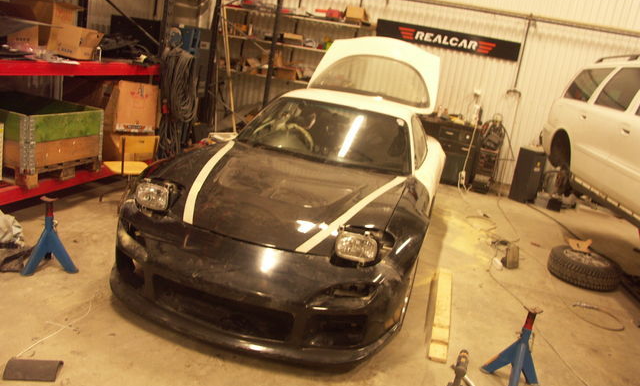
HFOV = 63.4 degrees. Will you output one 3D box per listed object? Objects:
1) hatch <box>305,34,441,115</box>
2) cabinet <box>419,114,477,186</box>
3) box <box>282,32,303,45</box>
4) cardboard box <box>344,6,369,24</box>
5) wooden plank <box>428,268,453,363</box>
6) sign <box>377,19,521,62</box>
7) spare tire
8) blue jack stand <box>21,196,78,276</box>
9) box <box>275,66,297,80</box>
[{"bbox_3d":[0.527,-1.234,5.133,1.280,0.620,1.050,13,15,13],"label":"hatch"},{"bbox_3d":[1.843,-0.636,7.808,0.950,0.900,0.500,13,15,13],"label":"cabinet"},{"bbox_3d":[-0.420,-2.414,8.109,0.330,0.170,0.280,13,15,13],"label":"box"},{"bbox_3d":[0.536,-2.671,7.784,0.330,0.240,0.280,13,15,13],"label":"cardboard box"},{"bbox_3d":[0.839,0.785,3.516,0.105,0.080,1.276,13,15,12],"label":"wooden plank"},{"bbox_3d":[1.870,-2.259,7.650,2.090,0.275,0.030,13,15,13],"label":"sign"},{"bbox_3d":[2.372,0.674,4.637,0.600,0.200,0.600,13,15,13],"label":"spare tire"},{"bbox_3d":[-1.684,0.244,3.233,0.280,0.460,0.231,0,17,-31],"label":"blue jack stand"},{"bbox_3d":[-0.553,-1.915,8.258,0.330,0.170,0.280,13,15,13],"label":"box"}]

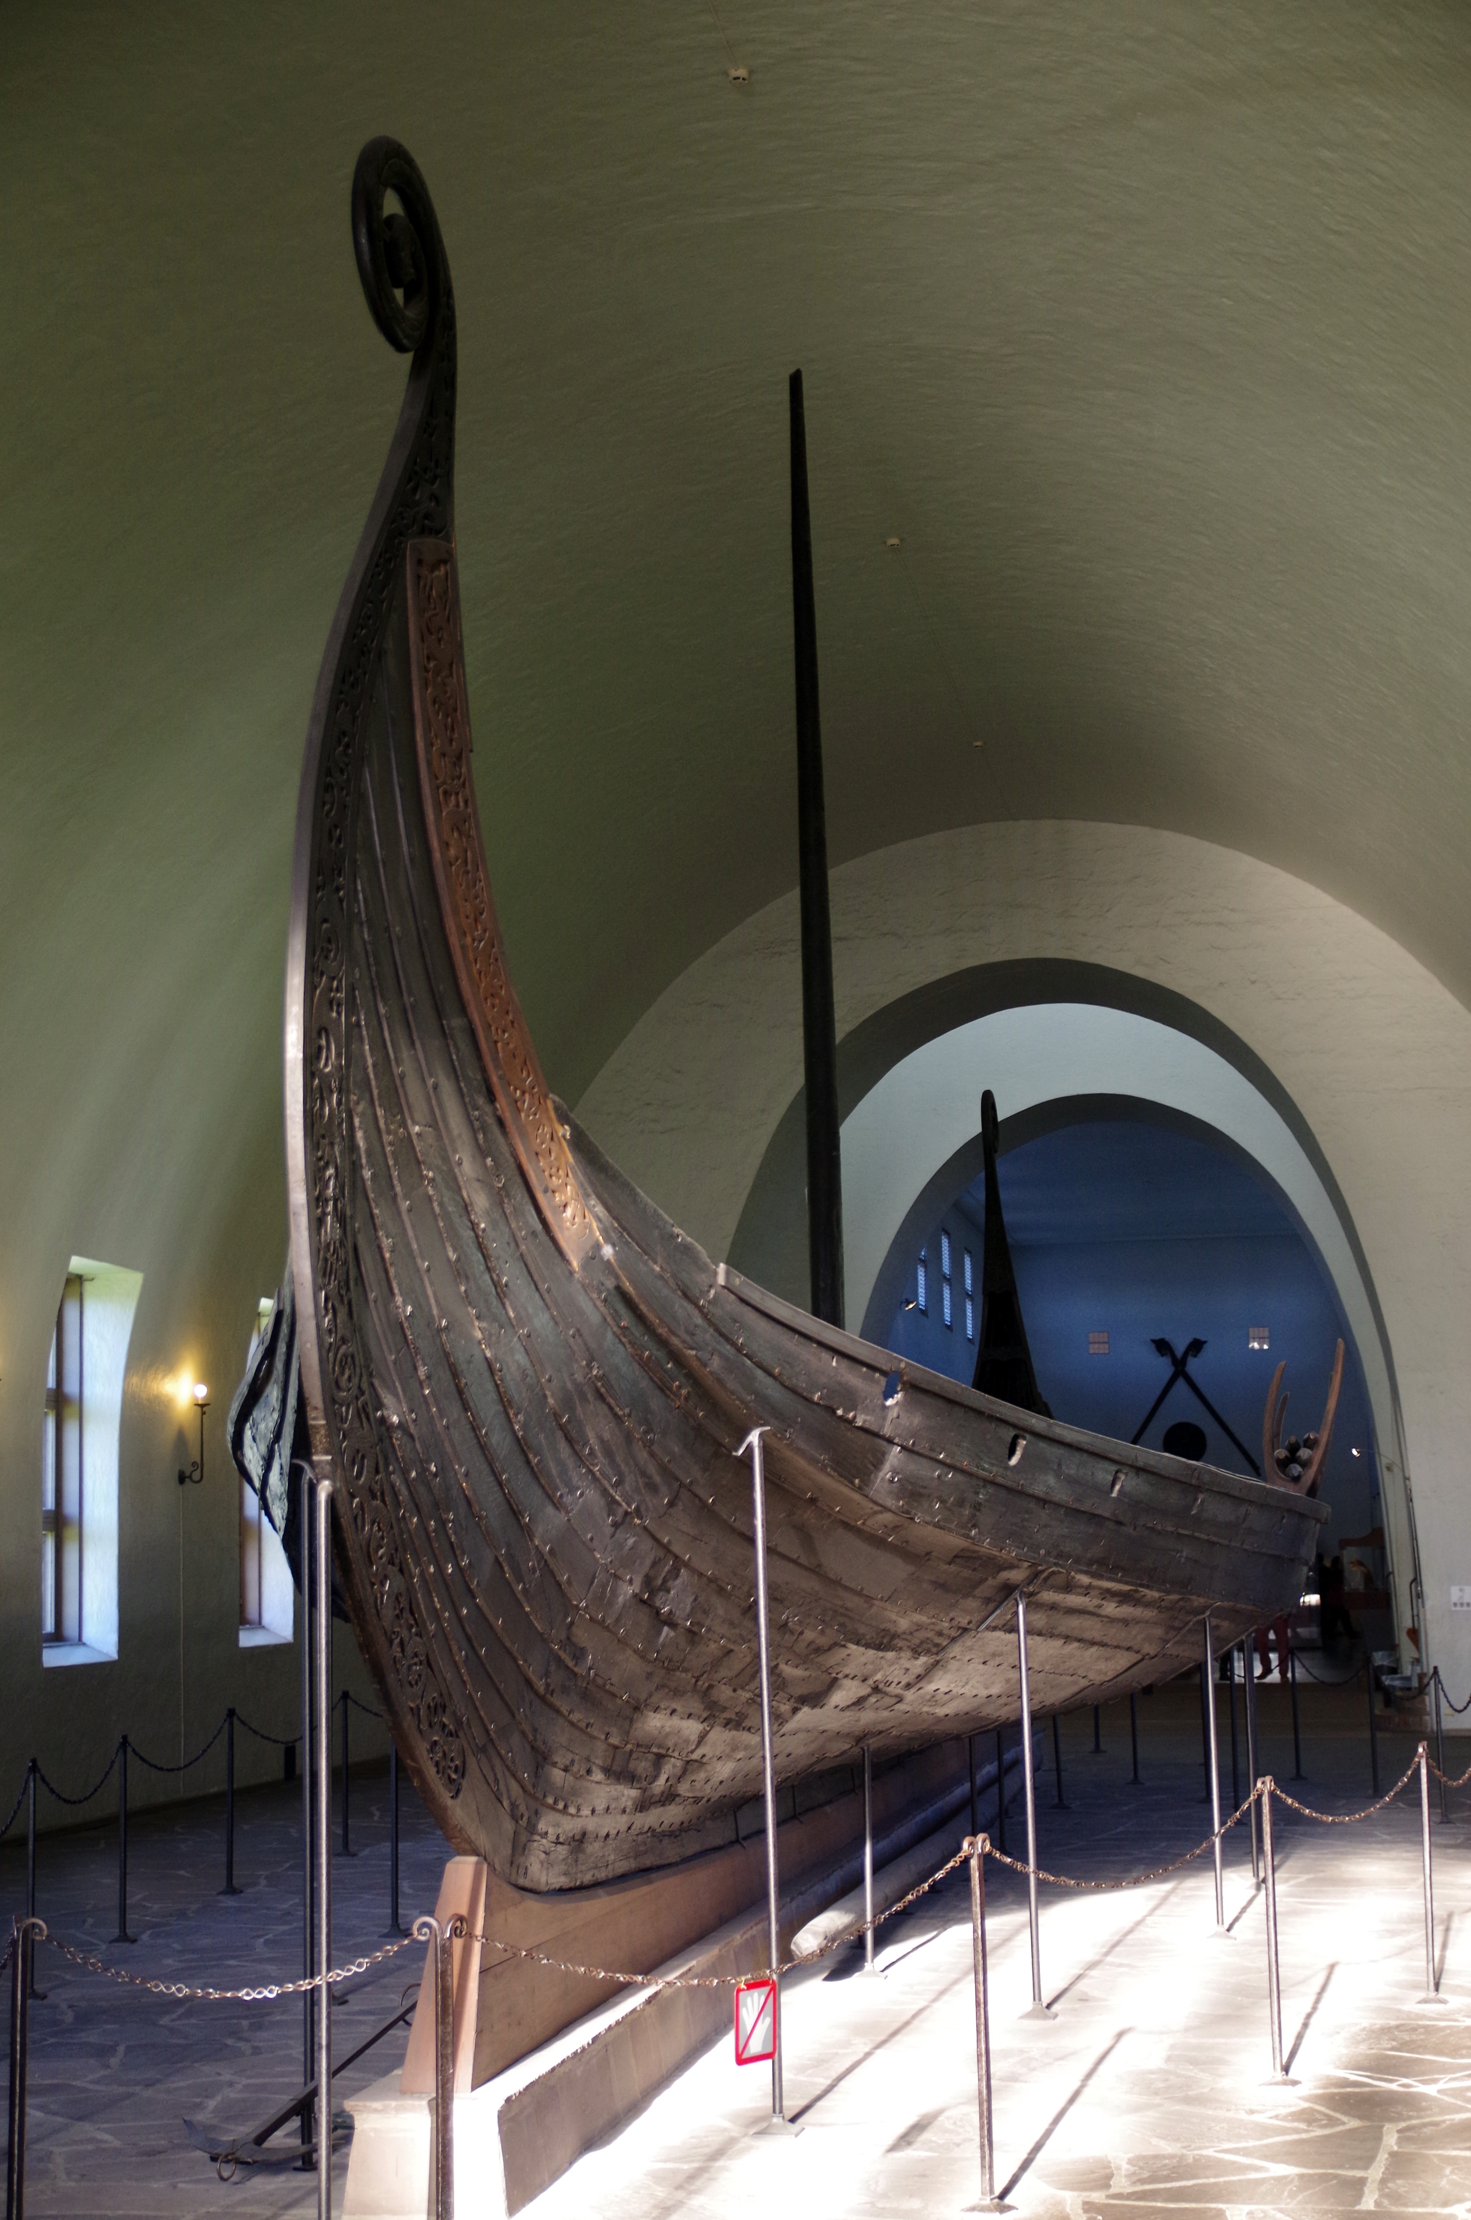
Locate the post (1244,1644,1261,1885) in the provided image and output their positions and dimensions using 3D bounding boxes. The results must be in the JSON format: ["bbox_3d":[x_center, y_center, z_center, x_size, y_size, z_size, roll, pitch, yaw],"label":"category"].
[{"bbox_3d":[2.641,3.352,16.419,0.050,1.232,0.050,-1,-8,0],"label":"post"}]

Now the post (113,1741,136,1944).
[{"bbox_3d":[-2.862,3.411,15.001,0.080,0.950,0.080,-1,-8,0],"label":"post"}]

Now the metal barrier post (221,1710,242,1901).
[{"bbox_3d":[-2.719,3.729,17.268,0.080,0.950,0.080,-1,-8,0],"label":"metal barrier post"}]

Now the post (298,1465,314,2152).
[{"bbox_3d":[-1.251,2.044,9.316,0.045,1.991,0.045,-1,-8,0],"label":"post"}]

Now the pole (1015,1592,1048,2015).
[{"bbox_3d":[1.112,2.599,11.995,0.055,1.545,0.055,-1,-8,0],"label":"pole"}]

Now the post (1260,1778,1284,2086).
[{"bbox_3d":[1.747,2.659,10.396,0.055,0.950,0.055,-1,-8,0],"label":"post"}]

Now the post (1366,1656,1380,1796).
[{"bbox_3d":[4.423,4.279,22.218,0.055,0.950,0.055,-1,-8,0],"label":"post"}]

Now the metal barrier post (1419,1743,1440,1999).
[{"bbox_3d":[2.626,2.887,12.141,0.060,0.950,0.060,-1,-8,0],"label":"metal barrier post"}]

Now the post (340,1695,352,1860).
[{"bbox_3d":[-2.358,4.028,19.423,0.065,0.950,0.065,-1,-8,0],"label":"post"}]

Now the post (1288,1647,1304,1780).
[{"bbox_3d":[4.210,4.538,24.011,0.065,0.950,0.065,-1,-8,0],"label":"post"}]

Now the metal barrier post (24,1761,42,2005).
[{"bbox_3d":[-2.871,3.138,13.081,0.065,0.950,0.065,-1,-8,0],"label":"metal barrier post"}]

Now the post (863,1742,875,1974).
[{"bbox_3d":[0.547,3.094,13.200,0.045,0.927,0.045,-1,-8,0],"label":"post"}]

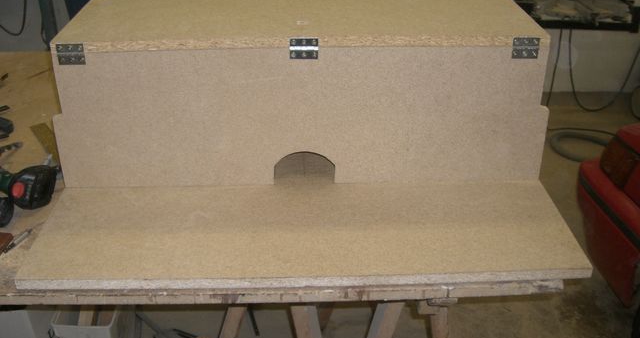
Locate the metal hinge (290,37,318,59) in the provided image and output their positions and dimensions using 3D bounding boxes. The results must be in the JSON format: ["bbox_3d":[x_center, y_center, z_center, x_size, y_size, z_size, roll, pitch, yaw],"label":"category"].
[{"bbox_3d":[-0.032,-0.246,1.445,0.058,0.043,0.009,-1,27,-1],"label":"metal hinge"}]

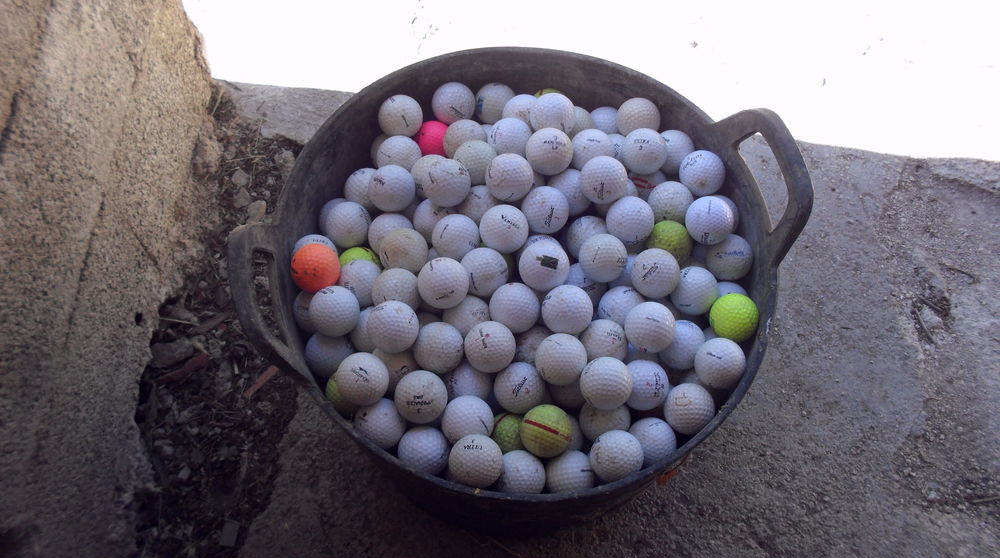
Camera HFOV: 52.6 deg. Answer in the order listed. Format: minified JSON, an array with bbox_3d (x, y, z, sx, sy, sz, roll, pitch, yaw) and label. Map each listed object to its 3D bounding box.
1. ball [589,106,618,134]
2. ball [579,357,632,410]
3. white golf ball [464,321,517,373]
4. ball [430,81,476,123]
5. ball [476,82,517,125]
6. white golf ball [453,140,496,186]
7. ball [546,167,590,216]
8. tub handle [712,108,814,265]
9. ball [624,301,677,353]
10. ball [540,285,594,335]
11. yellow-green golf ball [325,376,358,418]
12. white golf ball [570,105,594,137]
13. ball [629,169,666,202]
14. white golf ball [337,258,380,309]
[{"bbox_3d":[0.105,-0.148,0.997,0.043,0.043,0.043,0,59,0],"label":"ball"},{"bbox_3d":[0.087,0.086,0.829,0.043,0.043,0.043,2,64,-4],"label":"ball"},{"bbox_3d":[-0.008,0.056,0.841,0.043,0.043,0.043,0,64,-4],"label":"white golf ball"},{"bbox_3d":[-0.045,-0.173,0.999,0.043,0.043,0.043,0,65,-5],"label":"ball"},{"bbox_3d":[-0.004,-0.179,1.036,0.043,0.043,0.043,1,62,-1],"label":"ball"},{"bbox_3d":[-0.023,-0.108,0.943,0.043,0.043,0.043,0,62,-1],"label":"white golf ball"},{"bbox_3d":[0.065,-0.079,0.927,0.043,0.043,0.043,0,62,-1],"label":"ball"},{"bbox_3d":[0.250,-0.092,0.930,0.052,0.056,0.157,-14,66,-11],"label":"tub handle"},{"bbox_3d":[0.127,0.041,0.853,0.043,0.043,0.043,1,65,-3],"label":"ball"},{"bbox_3d":[0.057,0.026,0.848,0.043,0.043,0.043,1,65,-3],"label":"ball"},{"bbox_3d":[-0.127,0.098,0.867,0.043,0.043,0.043,0,64,-4],"label":"yellow-green golf ball"},{"bbox_3d":[0.074,-0.152,1.016,0.043,0.043,0.043,1,64,-2],"label":"white golf ball"},{"bbox_3d":[0.143,-0.091,0.995,0.043,0.043,0.043,1,62,-1],"label":"ball"},{"bbox_3d":[-0.125,0.004,0.914,0.043,0.043,0.043,0,62,-1],"label":"white golf ball"}]

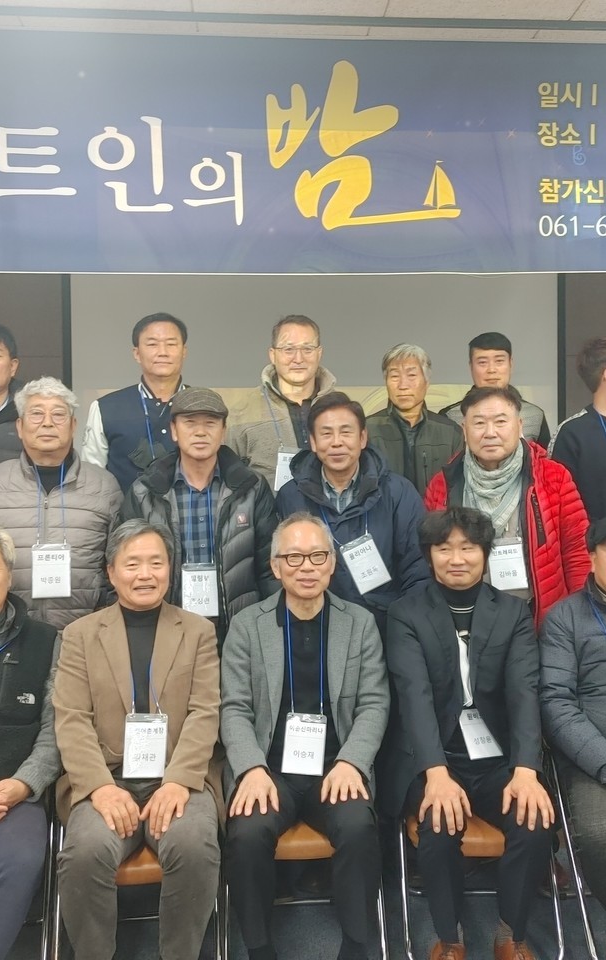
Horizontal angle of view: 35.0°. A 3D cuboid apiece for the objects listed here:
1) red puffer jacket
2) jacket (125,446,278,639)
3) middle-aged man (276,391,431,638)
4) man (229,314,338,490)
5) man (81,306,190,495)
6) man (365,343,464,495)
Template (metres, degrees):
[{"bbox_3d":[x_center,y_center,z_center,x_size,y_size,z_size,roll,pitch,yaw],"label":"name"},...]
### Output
[{"bbox_3d":[0.677,0.232,3.210,0.600,0.740,0.370,0,2,21],"label":"red puffer jacket"},{"bbox_3d":[-0.321,0.266,3.070,0.550,0.740,0.360,0,1,-5],"label":"jacket"},{"bbox_3d":[0.160,0.554,3.050,0.530,1.680,0.370,0,1,10],"label":"middle-aged man"},{"bbox_3d":[-0.029,0.251,3.653,0.540,1.760,0.340,-1,1,-2],"label":"man"},{"bbox_3d":[-0.512,0.253,3.603,0.570,1.770,0.340,-1,1,-6],"label":"man"},{"bbox_3d":[0.412,0.307,3.682,0.530,1.670,0.330,0,2,7],"label":"man"}]

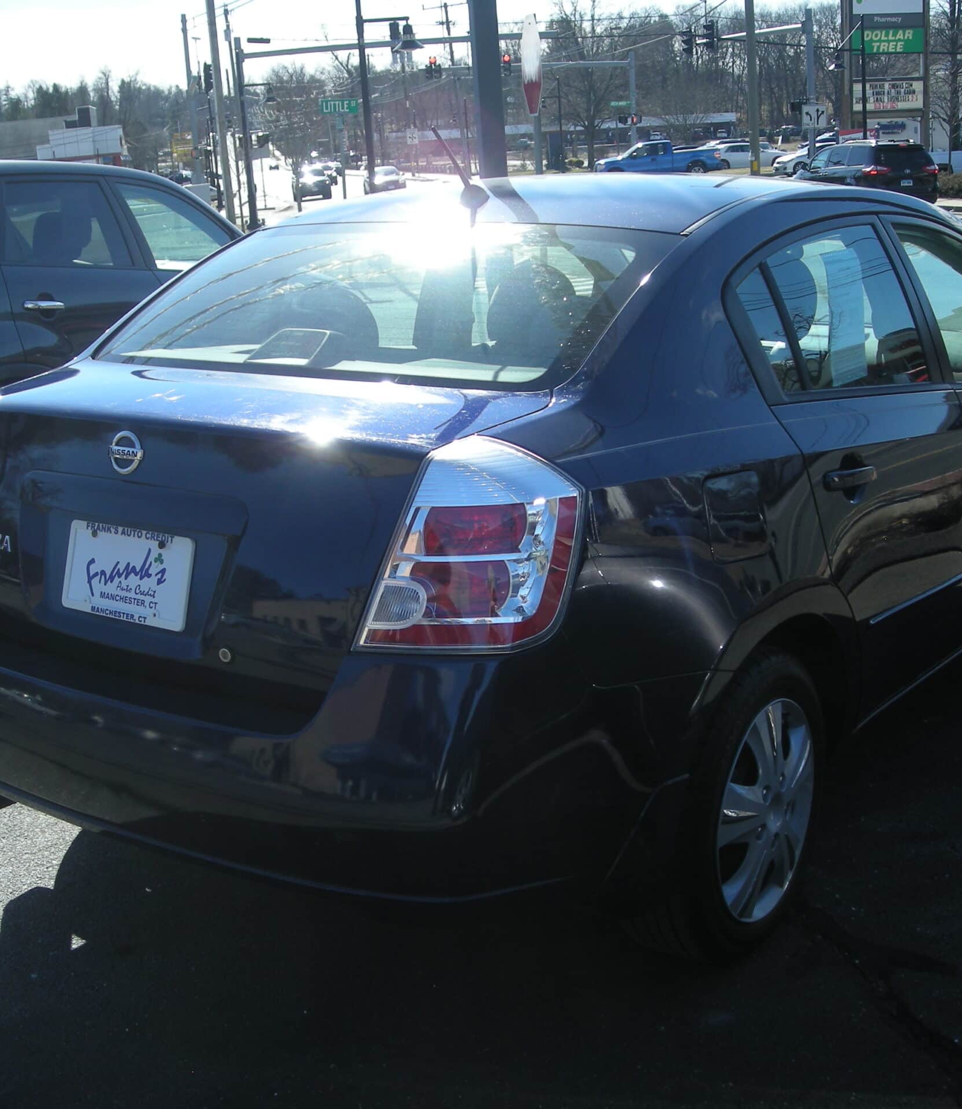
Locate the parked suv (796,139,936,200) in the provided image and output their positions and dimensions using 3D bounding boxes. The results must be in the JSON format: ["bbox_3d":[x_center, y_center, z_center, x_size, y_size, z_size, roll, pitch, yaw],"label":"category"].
[{"bbox_3d":[10.543,-10.495,41.600,1.985,1.770,5.080,-7,14,-15],"label":"parked suv"}]

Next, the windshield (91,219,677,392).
[{"bbox_3d":[-0.217,-0.551,3.070,1.170,0.110,0.580,8,44,34],"label":"windshield"}]

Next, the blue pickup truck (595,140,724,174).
[{"bbox_3d":[8.324,-18.232,69.500,5.850,1.920,2.000,-4,13,-5],"label":"blue pickup truck"}]

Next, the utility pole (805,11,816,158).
[{"bbox_3d":[11.733,-16.115,53.000,0.260,6.400,0.260,-3,13,1],"label":"utility pole"}]

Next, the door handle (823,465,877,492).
[{"bbox_3d":[0.734,-0.153,2.970,0.042,0.042,0.195,8,10,34],"label":"door handle"}]

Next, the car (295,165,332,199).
[{"bbox_3d":[-8.683,-19.222,77.500,1.850,1.700,4.650,-5,13,-8],"label":"car"}]

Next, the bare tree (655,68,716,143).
[{"bbox_3d":[15.171,-32.765,110.000,4.300,5.600,4.300,-3,13,1],"label":"bare tree"}]

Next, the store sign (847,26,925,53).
[{"bbox_3d":[13.638,-17.192,50.000,2.700,0.820,0.400,-7,14,-16],"label":"store sign"}]

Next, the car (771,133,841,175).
[{"bbox_3d":[15.100,-17.100,65.100,4.550,1.480,1.770,-6,14,-14],"label":"car"}]

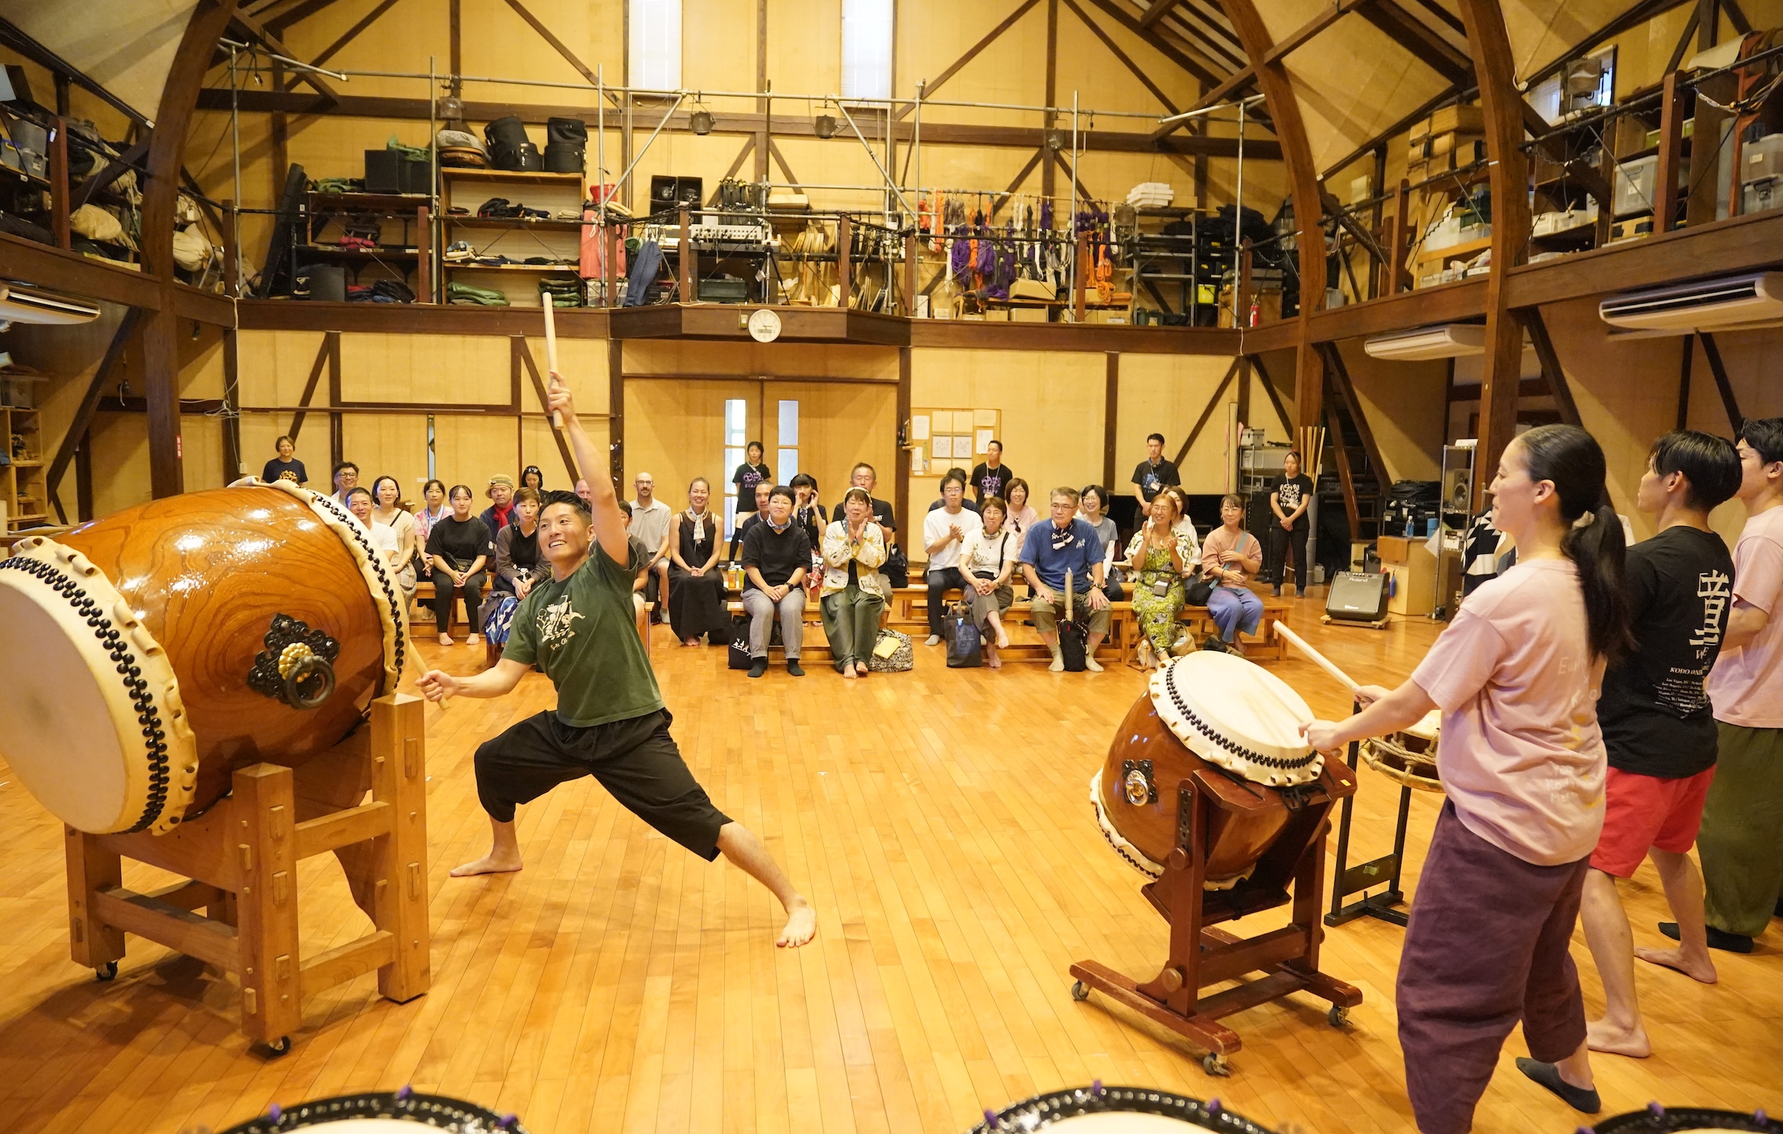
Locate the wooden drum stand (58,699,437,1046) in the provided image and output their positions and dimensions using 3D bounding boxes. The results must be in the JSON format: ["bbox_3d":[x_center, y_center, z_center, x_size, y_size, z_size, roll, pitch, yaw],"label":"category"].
[{"bbox_3d":[-1.859,0.794,3.417,0.920,0.880,0.490,4,7,29],"label":"wooden drum stand"}]

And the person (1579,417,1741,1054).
[{"bbox_3d":[2.193,0.437,3.438,0.660,1.670,0.560,-3,7,-31],"label":"person"}]

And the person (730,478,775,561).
[{"bbox_3d":[-1.049,-0.043,9.626,0.480,1.270,0.750,0,6,-6],"label":"person"}]

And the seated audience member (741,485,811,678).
[{"bbox_3d":[-0.801,0.074,8.512,0.500,1.270,0.800,0,6,-6],"label":"seated audience member"}]

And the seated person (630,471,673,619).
[{"bbox_3d":[-2.187,-0.183,10.720,0.480,1.290,0.780,0,6,-8],"label":"seated person"}]

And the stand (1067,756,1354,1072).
[{"bbox_3d":[0.905,0.902,3.296,0.550,0.730,0.550,-3,7,-36],"label":"stand"}]

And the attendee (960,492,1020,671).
[{"bbox_3d":[0.711,0.102,8.662,0.450,1.202,0.670,1,6,-5],"label":"attendee"}]

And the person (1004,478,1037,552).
[{"bbox_3d":[1.182,-0.146,11.001,0.500,1.338,0.750,0,6,-5],"label":"person"}]

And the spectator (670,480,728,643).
[{"bbox_3d":[-1.540,-0.059,9.489,0.470,1.275,0.700,1,6,-3],"label":"spectator"}]

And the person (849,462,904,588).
[{"bbox_3d":[-0.227,-0.124,9.898,0.560,1.471,0.800,0,6,-11],"label":"person"}]

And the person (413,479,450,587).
[{"bbox_3d":[-4.053,-0.134,10.491,0.480,1.249,0.750,-1,6,-18],"label":"person"}]

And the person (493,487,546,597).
[{"bbox_3d":[-2.501,0.078,8.104,0.460,1.231,0.680,0,6,-7],"label":"person"}]

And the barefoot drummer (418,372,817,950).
[{"bbox_3d":[-0.954,0.261,4.018,1.400,1.800,0.680,3,6,17],"label":"barefoot drummer"}]

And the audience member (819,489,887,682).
[{"bbox_3d":[-0.267,0.079,8.368,0.470,1.266,0.700,1,6,-5],"label":"audience member"}]

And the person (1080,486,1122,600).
[{"bbox_3d":[1.777,-0.041,10.200,0.500,1.308,0.780,1,6,-2],"label":"person"}]

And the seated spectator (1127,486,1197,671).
[{"bbox_3d":[2.058,0.091,9.075,0.520,1.278,0.800,1,6,0],"label":"seated spectator"}]

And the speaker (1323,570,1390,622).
[{"bbox_3d":[4.360,0.260,11.080,0.460,0.440,0.370,4,6,31],"label":"speaker"}]

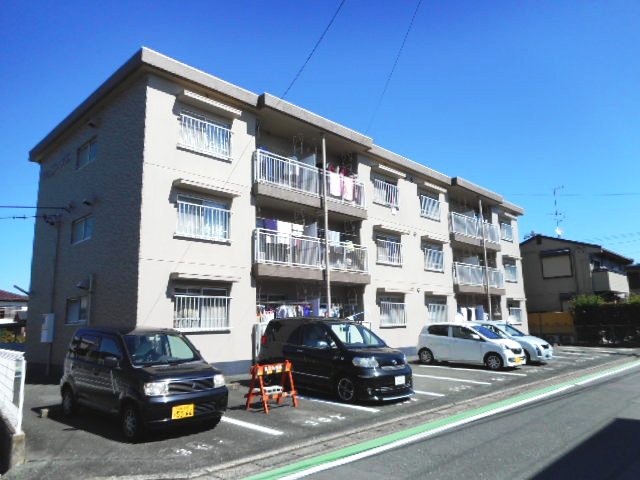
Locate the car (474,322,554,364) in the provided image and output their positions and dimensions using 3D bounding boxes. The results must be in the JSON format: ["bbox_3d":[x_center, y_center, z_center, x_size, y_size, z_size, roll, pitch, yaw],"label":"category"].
[{"bbox_3d":[6.951,4.083,18.637,4.000,1.520,1.680,-8,-12,43],"label":"car"}]

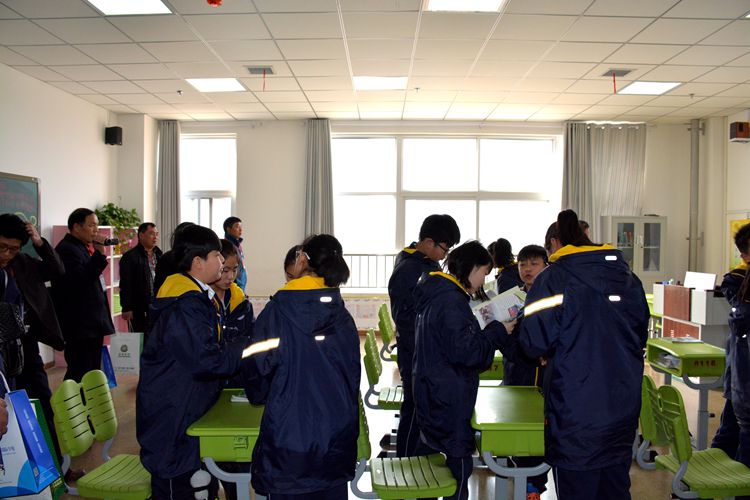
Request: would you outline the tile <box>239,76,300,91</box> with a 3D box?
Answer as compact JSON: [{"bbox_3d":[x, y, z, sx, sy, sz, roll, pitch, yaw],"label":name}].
[{"bbox_3d":[-1.134,-1.849,6.262,0.600,0.020,0.600,0,2,1],"label":"tile"}]

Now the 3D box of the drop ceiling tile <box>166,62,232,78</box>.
[{"bbox_3d":[-1.742,-1.827,5.674,0.600,0.025,0.600,0,2,1],"label":"drop ceiling tile"}]

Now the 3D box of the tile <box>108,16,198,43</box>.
[{"bbox_3d":[-1.759,-1.785,4.471,0.600,0.020,0.600,0,2,1],"label":"tile"}]

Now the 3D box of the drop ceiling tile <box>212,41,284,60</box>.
[{"bbox_3d":[-1.154,-1.807,5.064,0.600,0.025,0.600,0,2,1],"label":"drop ceiling tile"}]

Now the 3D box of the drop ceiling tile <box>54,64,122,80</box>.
[{"bbox_3d":[-2.906,-1.808,5.707,0.600,0.020,0.600,0,2,1],"label":"drop ceiling tile"}]

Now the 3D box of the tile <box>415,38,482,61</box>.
[{"bbox_3d":[0.649,-1.796,5.038,0.600,0.020,0.600,0,2,1],"label":"tile"}]

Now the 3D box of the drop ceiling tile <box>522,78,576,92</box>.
[{"bbox_3d":[1.863,-1.832,6.230,0.600,0.025,0.600,0,2,1],"label":"drop ceiling tile"}]

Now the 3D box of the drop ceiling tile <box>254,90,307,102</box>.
[{"bbox_3d":[-1.131,-1.870,6.857,0.600,0.020,0.600,0,2,1],"label":"drop ceiling tile"}]

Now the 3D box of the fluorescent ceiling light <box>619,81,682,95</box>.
[{"bbox_3d":[3.033,-1.819,6.244,0.600,0.050,0.600,0,2,1],"label":"fluorescent ceiling light"}]

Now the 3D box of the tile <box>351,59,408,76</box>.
[{"bbox_3d":[0.056,-1.832,5.648,0.600,0.025,0.600,0,2,1],"label":"tile"}]

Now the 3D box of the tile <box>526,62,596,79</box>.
[{"bbox_3d":[1.857,-1.813,5.621,0.600,0.020,0.600,0,2,1],"label":"tile"}]

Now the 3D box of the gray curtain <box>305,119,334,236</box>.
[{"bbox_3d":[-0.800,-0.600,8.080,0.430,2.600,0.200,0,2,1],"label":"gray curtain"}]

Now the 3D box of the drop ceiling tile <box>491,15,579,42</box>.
[{"bbox_3d":[1.221,-1.738,4.360,0.600,0.020,0.600,0,2,1],"label":"drop ceiling tile"}]

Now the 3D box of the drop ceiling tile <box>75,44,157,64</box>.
[{"bbox_3d":[-2.330,-1.793,5.096,0.600,0.025,0.600,0,2,1],"label":"drop ceiling tile"}]

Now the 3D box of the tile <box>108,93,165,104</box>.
[{"bbox_3d":[-2.926,-1.879,6.886,0.600,0.020,0.600,0,2,1],"label":"tile"}]

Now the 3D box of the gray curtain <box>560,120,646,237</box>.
[{"bbox_3d":[3.297,-0.464,8.063,1.200,2.800,0.160,0,2,1],"label":"gray curtain"}]

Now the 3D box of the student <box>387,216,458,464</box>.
[{"bbox_3d":[0.312,0.633,3.223,0.460,1.670,0.520,1,2,10],"label":"student"}]

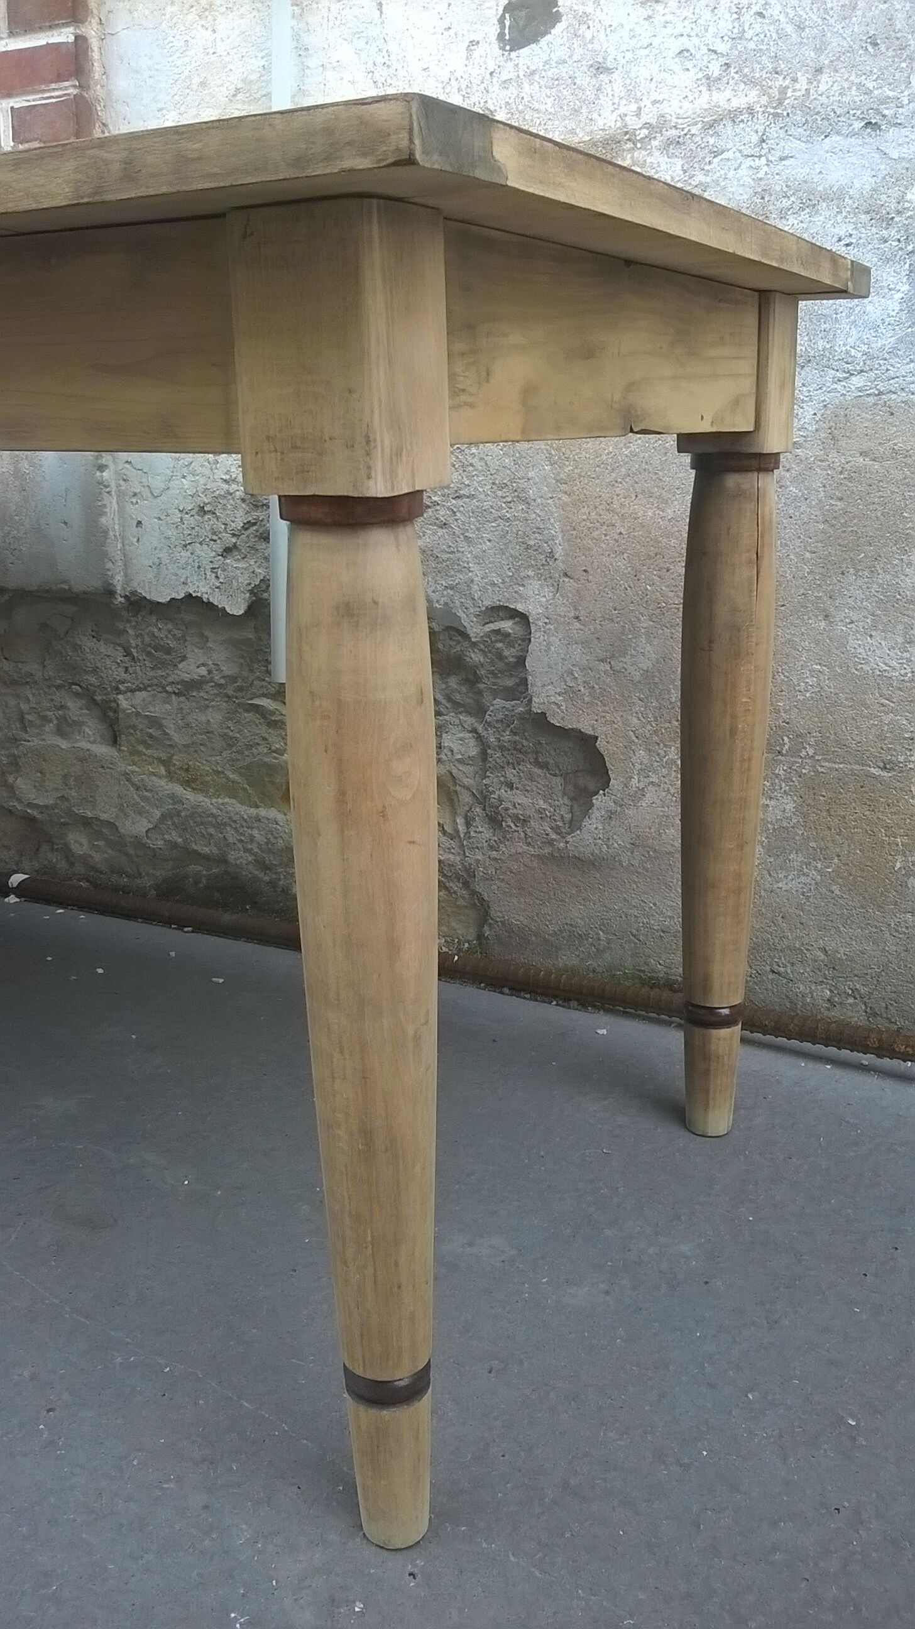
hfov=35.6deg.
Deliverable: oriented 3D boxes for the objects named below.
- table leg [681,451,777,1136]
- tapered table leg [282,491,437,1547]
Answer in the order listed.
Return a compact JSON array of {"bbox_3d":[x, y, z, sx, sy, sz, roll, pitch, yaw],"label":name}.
[{"bbox_3d":[0.234,-0.004,1.260,0.075,0.611,0.075,7,18,27],"label":"table leg"},{"bbox_3d":[-0.044,0.138,0.770,0.075,0.611,0.075,-1,15,0],"label":"tapered table leg"}]

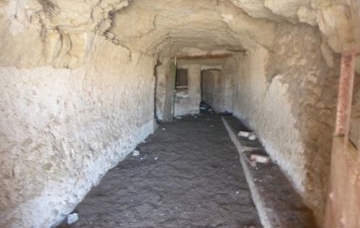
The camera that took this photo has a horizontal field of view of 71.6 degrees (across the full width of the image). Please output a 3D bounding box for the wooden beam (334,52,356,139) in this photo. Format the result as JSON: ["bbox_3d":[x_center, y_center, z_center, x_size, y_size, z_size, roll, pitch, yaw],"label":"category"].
[{"bbox_3d":[1.227,-0.137,1.850,0.090,0.640,0.070,2,7,14],"label":"wooden beam"}]

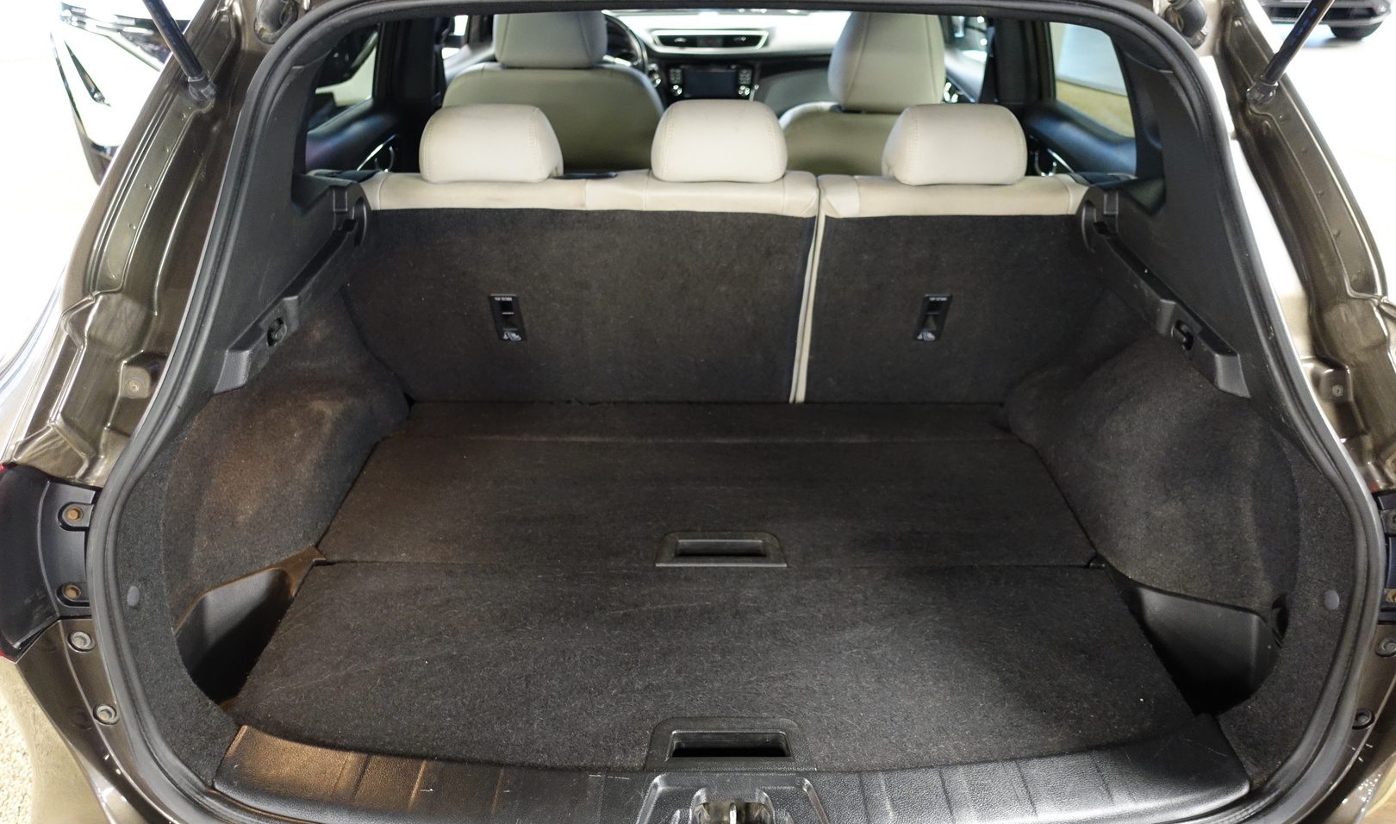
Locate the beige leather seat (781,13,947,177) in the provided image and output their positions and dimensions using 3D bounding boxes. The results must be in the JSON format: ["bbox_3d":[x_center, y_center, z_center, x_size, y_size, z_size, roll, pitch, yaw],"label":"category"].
[{"bbox_3d":[0.400,-0.635,2.429,0.530,0.960,0.740,0,32,0],"label":"beige leather seat"}]

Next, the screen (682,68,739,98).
[{"bbox_3d":[0.039,-1.030,2.920,0.172,0.092,0.020,0,20,0],"label":"screen"}]

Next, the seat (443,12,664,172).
[{"bbox_3d":[-0.330,-0.692,2.370,0.510,0.820,0.280,0,46,0],"label":"seat"}]

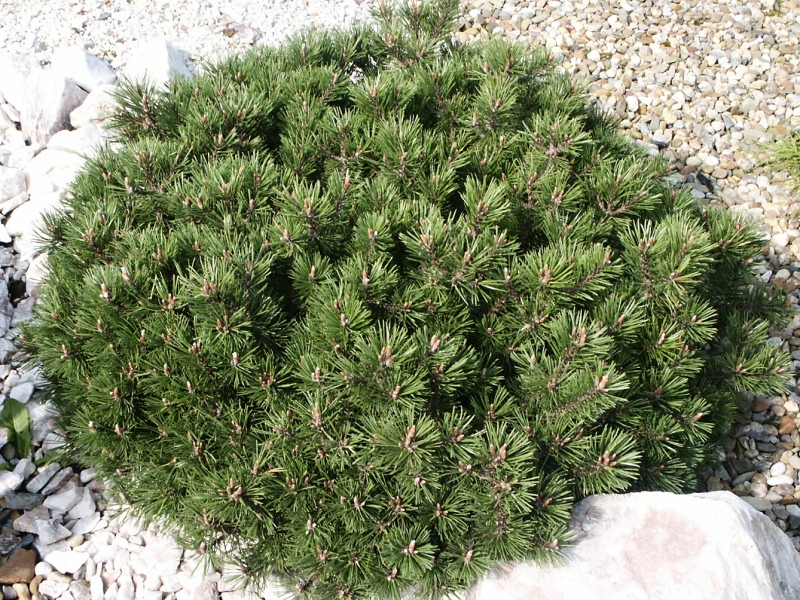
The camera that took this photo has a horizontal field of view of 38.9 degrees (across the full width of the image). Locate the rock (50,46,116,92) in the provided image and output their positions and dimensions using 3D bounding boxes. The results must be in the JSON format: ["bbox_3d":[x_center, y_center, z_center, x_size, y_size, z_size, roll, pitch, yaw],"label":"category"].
[{"bbox_3d":[-0.734,-0.535,2.626,0.150,0.080,0.110,0,42,0],"label":"rock"}]

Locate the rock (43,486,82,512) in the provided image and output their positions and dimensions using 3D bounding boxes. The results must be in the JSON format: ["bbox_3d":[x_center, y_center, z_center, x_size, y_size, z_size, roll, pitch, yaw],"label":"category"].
[{"bbox_3d":[-0.516,0.305,1.732,0.061,0.028,0.034,-14,44,-15],"label":"rock"}]

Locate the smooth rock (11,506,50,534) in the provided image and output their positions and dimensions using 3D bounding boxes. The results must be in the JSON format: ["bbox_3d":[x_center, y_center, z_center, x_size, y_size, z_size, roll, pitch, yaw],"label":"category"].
[{"bbox_3d":[-0.555,0.331,1.702,0.060,0.030,0.040,0,42,0],"label":"smooth rock"}]

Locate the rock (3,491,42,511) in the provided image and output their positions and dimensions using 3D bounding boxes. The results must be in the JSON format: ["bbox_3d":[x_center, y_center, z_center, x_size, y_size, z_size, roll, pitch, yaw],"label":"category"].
[{"bbox_3d":[-0.578,0.307,1.733,0.060,0.025,0.030,0,42,0],"label":"rock"}]

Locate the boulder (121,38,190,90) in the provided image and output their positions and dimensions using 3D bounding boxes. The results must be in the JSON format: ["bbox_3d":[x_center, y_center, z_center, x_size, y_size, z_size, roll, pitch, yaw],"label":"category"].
[{"bbox_3d":[-0.561,-0.541,2.610,0.155,0.110,0.125,0,42,0],"label":"boulder"}]

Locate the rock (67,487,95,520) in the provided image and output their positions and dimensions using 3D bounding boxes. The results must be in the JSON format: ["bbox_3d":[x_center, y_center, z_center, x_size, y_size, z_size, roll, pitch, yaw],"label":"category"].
[{"bbox_3d":[-0.487,0.310,1.726,0.044,0.030,0.044,0,42,0],"label":"rock"}]

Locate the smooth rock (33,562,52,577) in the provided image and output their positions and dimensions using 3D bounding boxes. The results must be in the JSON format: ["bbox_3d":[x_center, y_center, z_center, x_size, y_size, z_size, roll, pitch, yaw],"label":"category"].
[{"bbox_3d":[-0.519,0.391,1.643,0.028,0.020,0.022,0,42,0],"label":"smooth rock"}]

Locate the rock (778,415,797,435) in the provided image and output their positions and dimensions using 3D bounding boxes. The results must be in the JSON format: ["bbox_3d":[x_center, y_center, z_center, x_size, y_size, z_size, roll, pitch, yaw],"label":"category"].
[{"bbox_3d":[0.633,0.203,1.851,0.028,0.020,0.028,0,42,0],"label":"rock"}]

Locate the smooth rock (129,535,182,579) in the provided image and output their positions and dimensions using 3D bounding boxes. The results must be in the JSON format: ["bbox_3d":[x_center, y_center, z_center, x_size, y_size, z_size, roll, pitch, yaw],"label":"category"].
[{"bbox_3d":[-0.355,0.373,1.647,0.078,0.042,0.055,0,42,0],"label":"smooth rock"}]

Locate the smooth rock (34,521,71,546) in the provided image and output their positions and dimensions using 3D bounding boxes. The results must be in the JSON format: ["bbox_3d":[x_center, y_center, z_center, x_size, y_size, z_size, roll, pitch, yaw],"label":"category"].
[{"bbox_3d":[-0.518,0.348,1.687,0.053,0.026,0.034,0,42,0],"label":"smooth rock"}]

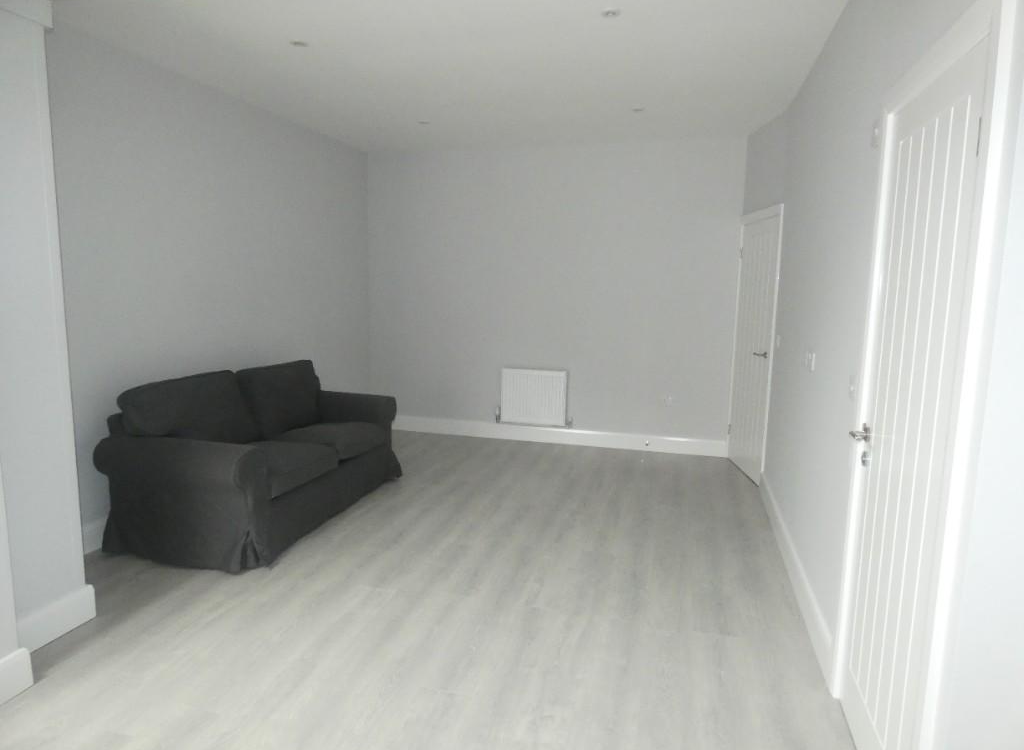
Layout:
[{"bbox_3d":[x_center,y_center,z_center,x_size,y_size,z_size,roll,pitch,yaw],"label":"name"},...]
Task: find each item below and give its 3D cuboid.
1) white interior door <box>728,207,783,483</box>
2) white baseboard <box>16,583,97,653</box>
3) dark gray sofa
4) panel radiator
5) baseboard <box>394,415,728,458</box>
[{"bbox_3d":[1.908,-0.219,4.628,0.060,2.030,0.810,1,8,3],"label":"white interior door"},{"bbox_3d":[-1.857,0.996,2.380,0.020,0.150,0.380,3,8,15],"label":"white baseboard"},{"bbox_3d":[-1.522,0.432,3.807,0.940,0.880,1.760,3,8,15],"label":"dark gray sofa"},{"bbox_3d":[0.204,0.211,5.576,0.630,0.520,0.090,3,8,15],"label":"panel radiator"},{"bbox_3d":[0.210,0.561,5.662,3.470,0.155,0.022,3,8,15],"label":"baseboard"}]

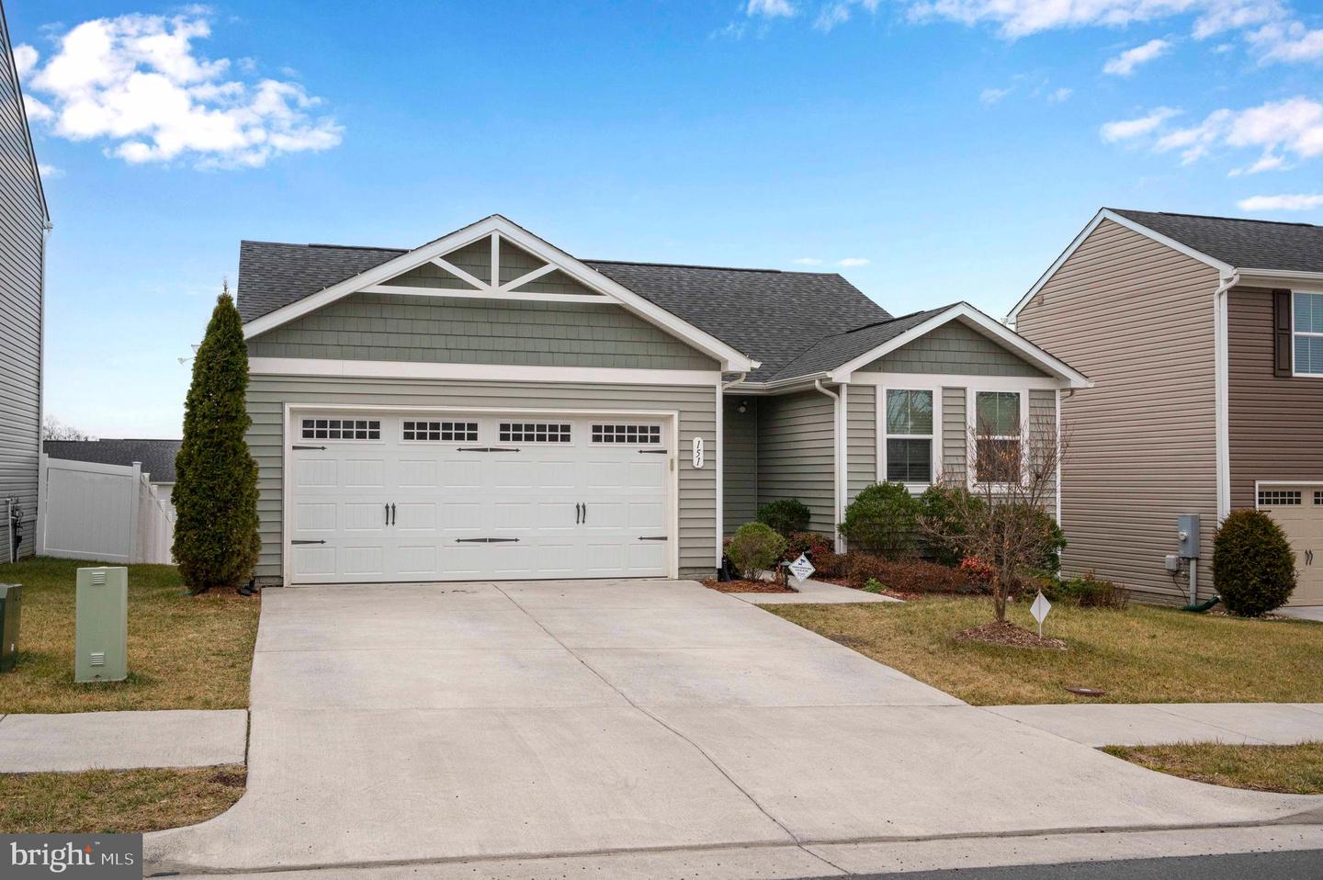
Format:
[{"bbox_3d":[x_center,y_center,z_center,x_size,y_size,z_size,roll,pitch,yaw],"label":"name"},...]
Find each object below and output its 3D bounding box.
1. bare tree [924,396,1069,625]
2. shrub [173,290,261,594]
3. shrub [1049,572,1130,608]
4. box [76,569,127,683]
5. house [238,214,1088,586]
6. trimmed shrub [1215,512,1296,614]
[{"bbox_3d":[3.695,0.787,13.884,1.650,2.440,1.550,1,-2,-17],"label":"bare tree"},{"bbox_3d":[-5.026,0.018,14.119,0.950,3.460,0.950,1,-2,-17],"label":"shrub"},{"bbox_3d":[5.927,2.079,17.272,1.100,0.530,0.900,1,-2,-17],"label":"shrub"},{"bbox_3d":[-4.269,1.400,9.539,0.330,0.860,0.320,1,-2,-17],"label":"box"},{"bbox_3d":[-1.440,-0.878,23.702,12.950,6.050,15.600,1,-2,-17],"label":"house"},{"bbox_3d":[9.695,2.000,20.403,1.250,1.750,1.250,1,-2,-17],"label":"trimmed shrub"}]

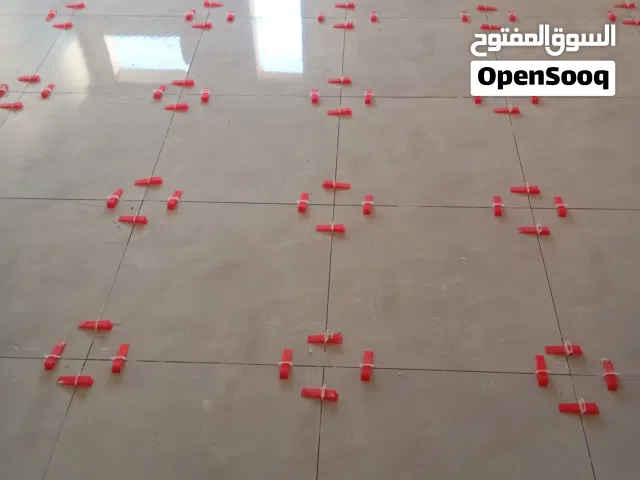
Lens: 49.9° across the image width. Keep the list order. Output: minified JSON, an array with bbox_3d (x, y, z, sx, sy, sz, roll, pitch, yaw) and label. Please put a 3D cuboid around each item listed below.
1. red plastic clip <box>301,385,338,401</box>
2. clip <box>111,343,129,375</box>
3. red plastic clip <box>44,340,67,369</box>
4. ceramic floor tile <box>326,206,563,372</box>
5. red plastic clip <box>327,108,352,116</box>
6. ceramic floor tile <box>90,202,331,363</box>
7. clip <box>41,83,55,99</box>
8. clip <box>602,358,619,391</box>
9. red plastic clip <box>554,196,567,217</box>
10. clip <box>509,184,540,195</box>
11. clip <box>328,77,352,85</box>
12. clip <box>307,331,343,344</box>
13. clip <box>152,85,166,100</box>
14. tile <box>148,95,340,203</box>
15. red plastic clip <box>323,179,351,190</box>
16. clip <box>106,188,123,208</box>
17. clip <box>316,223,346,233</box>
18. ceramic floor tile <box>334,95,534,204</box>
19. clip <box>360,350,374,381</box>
[{"bbox_3d":[-0.001,0.364,1.635,0.087,0.022,0.022,7,46,9],"label":"red plastic clip"},{"bbox_3d":[-0.500,0.292,1.725,0.022,0.021,0.087,1,45,3],"label":"clip"},{"bbox_3d":[-0.670,0.288,1.743,0.019,0.020,0.086,5,45,7],"label":"red plastic clip"},{"bbox_3d":[0.327,0.113,1.902,0.600,0.010,0.600,1,45,3],"label":"ceramic floor tile"},{"bbox_3d":[0.071,-0.458,2.457,0.087,0.022,0.022,3,45,5],"label":"red plastic clip"},{"bbox_3d":[-0.272,0.100,1.933,0.600,0.010,0.600,1,45,3],"label":"ceramic floor tile"},{"bbox_3d":[-1.028,-0.568,2.600,0.022,0.021,0.087,0,45,2],"label":"clip"},{"bbox_3d":[0.699,0.321,1.658,0.022,0.021,0.087,4,45,5],"label":"clip"},{"bbox_3d":[0.727,-0.105,2.080,0.022,0.022,0.087,2,45,4],"label":"red plastic clip"},{"bbox_3d":[0.636,-0.158,2.137,0.087,0.021,0.022,4,45,6],"label":"clip"},{"bbox_3d":[0.074,-0.604,2.600,0.087,0.021,0.022,4,45,6],"label":"clip"},{"bbox_3d":[0.014,0.250,1.755,0.086,0.020,0.019,1,45,3],"label":"clip"},{"bbox_3d":[-0.600,-0.559,2.581,0.022,0.022,0.087,3,45,5],"label":"clip"},{"bbox_3d":[-0.238,-0.324,2.356,0.600,0.010,0.600,1,45,3],"label":"tile"},{"bbox_3d":[0.053,-0.176,2.179,0.086,0.020,0.019,1,45,4],"label":"red plastic clip"},{"bbox_3d":[-0.642,-0.135,2.155,0.022,0.021,0.087,3,45,5],"label":"clip"},{"bbox_3d":[0.030,-0.037,2.036,0.087,0.021,0.022,4,45,6],"label":"clip"},{"bbox_3d":[0.359,-0.312,2.322,0.600,0.010,0.600,1,45,3],"label":"ceramic floor tile"},{"bbox_3d":[0.116,0.305,1.690,0.022,0.022,0.087,5,45,7],"label":"clip"}]

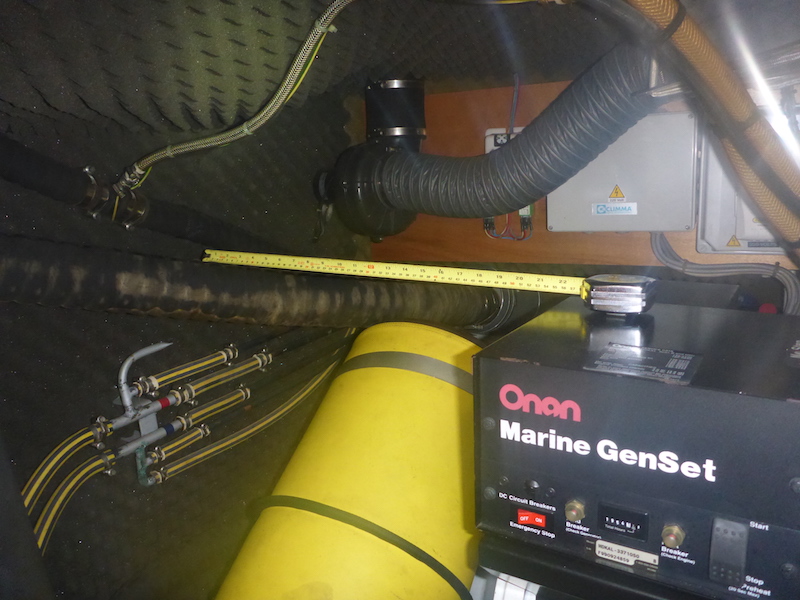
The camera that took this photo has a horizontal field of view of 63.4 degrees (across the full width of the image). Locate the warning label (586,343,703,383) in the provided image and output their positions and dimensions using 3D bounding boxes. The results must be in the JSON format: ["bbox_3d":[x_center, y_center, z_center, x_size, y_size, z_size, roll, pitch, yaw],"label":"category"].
[{"bbox_3d":[0.192,0.048,0.507,0.076,0.001,0.079,5,14,32],"label":"warning label"}]

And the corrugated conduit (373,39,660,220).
[{"bbox_3d":[0.167,-0.251,1.025,0.475,0.243,0.140,5,14,32],"label":"corrugated conduit"}]

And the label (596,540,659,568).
[{"bbox_3d":[0.175,0.198,0.500,0.047,0.015,0.001,5,14,32],"label":"label"}]

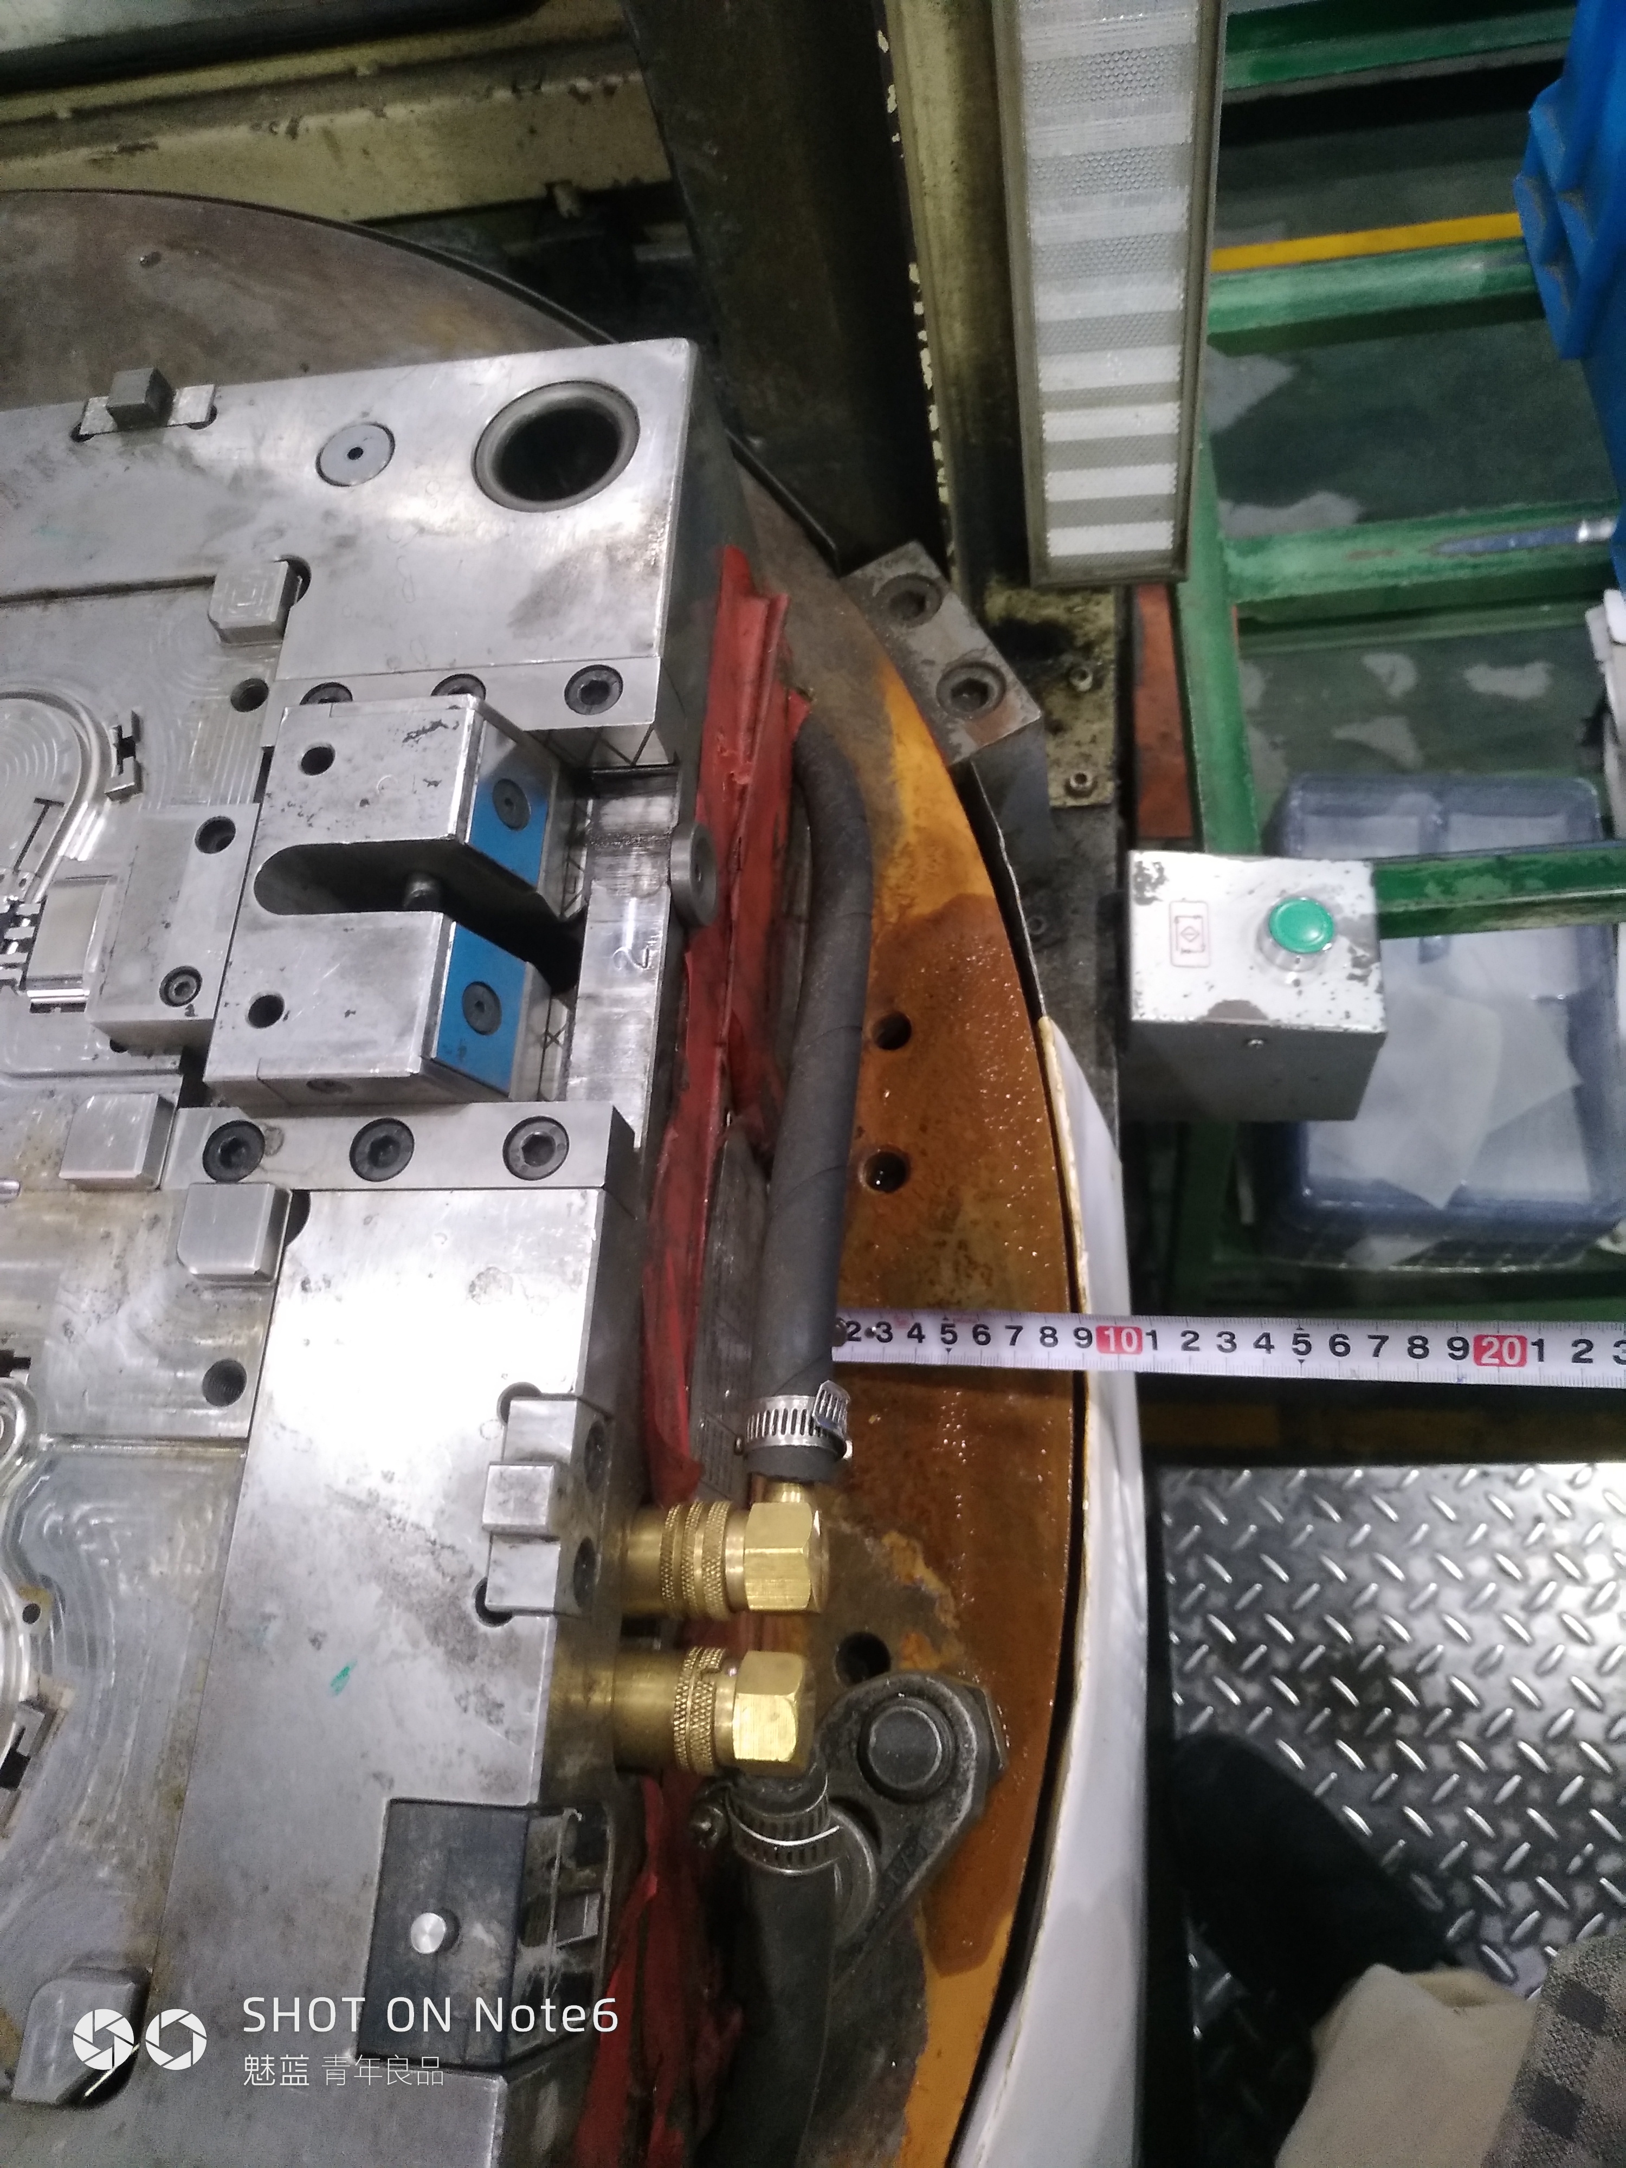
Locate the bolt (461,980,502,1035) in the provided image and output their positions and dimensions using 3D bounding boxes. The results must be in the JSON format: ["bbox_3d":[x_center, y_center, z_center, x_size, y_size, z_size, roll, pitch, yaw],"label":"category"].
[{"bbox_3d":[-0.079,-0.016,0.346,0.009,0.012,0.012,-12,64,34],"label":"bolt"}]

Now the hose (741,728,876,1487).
[{"bbox_3d":[0.002,-0.027,0.421,0.034,0.042,0.310,-2,46,2],"label":"hose"}]

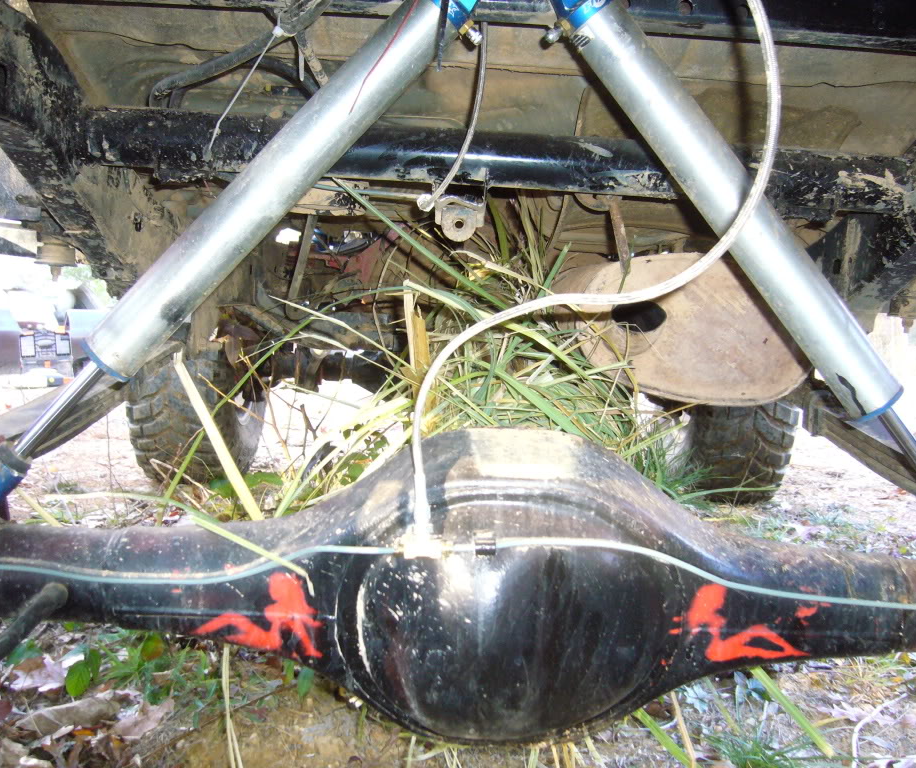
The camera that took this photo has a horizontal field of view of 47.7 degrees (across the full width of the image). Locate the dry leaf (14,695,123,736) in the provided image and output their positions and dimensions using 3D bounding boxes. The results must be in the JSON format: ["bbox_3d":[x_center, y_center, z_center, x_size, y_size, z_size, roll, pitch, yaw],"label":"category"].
[{"bbox_3d":[-0.411,0.347,1.090,0.110,0.022,0.055,0,2,-28],"label":"dry leaf"}]

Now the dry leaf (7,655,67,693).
[{"bbox_3d":[-0.491,0.339,1.210,0.067,0.025,0.071,1,2,-22],"label":"dry leaf"}]

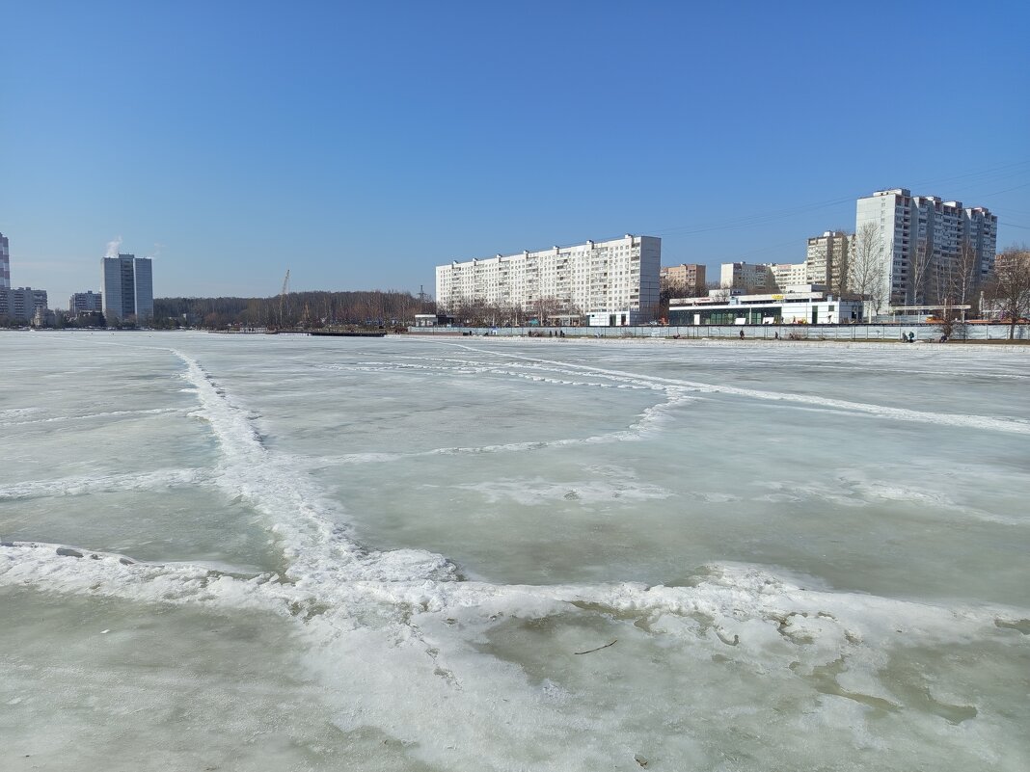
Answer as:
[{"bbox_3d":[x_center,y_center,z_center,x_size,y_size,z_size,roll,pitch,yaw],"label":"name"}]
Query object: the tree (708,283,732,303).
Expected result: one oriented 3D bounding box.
[{"bbox_3d":[47.931,-18.821,167.026,5.400,10.540,5.400,0,5,0],"label":"tree"}]

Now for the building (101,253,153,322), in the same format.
[{"bbox_3d":[-243.047,-59.576,448.650,25.600,42.700,16.500,-3,6,-36],"label":"building"}]

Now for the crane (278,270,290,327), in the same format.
[{"bbox_3d":[-109.155,-41.235,337.773,5.500,27.640,4.200,0,5,0],"label":"crane"}]

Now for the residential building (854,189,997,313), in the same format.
[{"bbox_3d":[175.992,-52.505,303.175,90.000,49.300,15.500,-3,6,-35],"label":"residential building"}]

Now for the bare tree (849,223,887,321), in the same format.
[{"bbox_3d":[77.465,-24.720,156.515,8.500,21.880,8.500,0,5,0],"label":"bare tree"}]

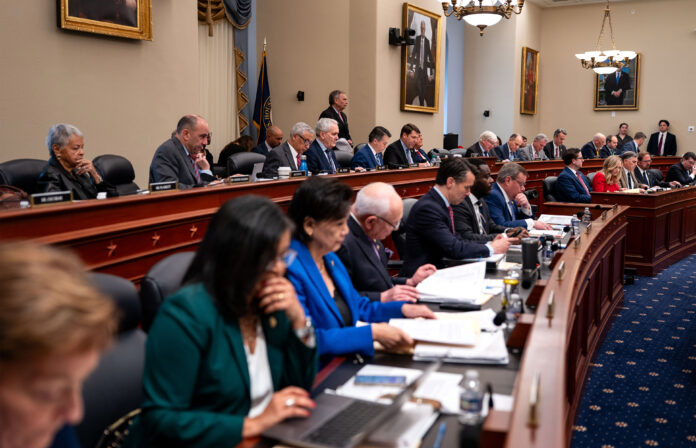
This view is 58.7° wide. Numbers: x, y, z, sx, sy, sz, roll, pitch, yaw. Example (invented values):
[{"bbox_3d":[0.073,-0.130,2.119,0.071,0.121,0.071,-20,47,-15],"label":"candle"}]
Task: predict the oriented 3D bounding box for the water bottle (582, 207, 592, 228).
[{"bbox_3d":[1.704,-0.039,4.400,0.062,0.155,0.062,0,8,0],"label":"water bottle"}]

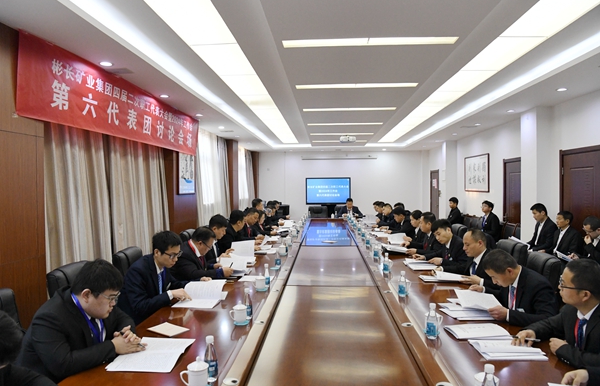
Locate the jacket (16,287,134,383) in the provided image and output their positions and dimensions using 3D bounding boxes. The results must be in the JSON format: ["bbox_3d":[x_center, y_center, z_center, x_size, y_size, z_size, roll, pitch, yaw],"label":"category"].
[{"bbox_3d":[-1.158,0.827,2.210,0.520,0.640,0.620,0,1,8],"label":"jacket"}]

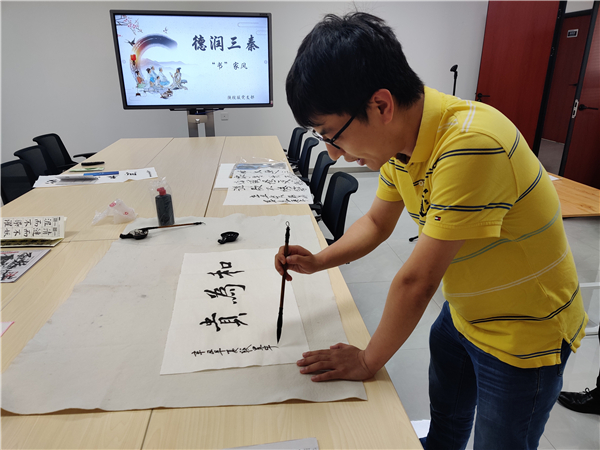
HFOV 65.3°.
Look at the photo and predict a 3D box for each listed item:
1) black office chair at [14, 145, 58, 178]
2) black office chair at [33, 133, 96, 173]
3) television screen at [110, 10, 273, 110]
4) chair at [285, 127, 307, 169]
[{"bbox_3d":[-1.551,-0.082,3.274,0.580,0.910,0.590,-2,19,-6],"label":"black office chair"},{"bbox_3d":[-1.762,-0.283,3.872,0.580,0.910,0.590,-2,19,-6],"label":"black office chair"},{"bbox_3d":[-1.186,-1.870,5.368,1.740,1.030,0.090,-2,19,-6],"label":"television screen"},{"bbox_3d":[-0.229,-0.393,4.183,0.580,0.910,0.590,-2,19,-6],"label":"chair"}]

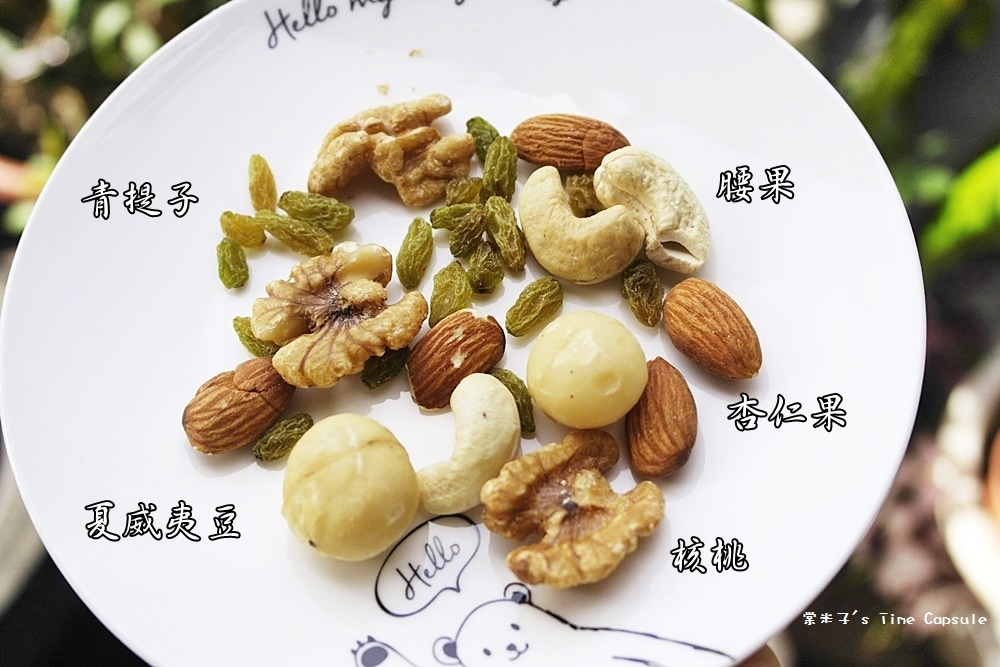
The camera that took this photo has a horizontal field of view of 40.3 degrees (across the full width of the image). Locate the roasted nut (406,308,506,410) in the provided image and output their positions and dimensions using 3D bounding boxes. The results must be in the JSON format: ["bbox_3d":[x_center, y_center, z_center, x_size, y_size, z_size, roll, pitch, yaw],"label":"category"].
[{"bbox_3d":[-0.008,0.005,0.249,0.021,0.009,0.014,-41,67,-16],"label":"roasted nut"}]

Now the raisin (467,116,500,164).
[{"bbox_3d":[-0.003,-0.038,0.274,0.006,0.005,0.013,-21,63,-7],"label":"raisin"}]

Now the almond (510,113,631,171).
[{"bbox_3d":[0.014,-0.037,0.264,0.024,0.008,0.012,8,63,8],"label":"almond"}]

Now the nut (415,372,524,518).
[{"bbox_3d":[-0.004,0.018,0.220,0.013,0.011,0.025,16,65,12],"label":"nut"}]

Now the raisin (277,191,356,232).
[{"bbox_3d":[-0.036,-0.024,0.268,0.016,0.005,0.006,19,65,13],"label":"raisin"}]

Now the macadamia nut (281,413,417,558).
[{"bbox_3d":[-0.025,0.026,0.232,0.023,0.022,0.025,-9,62,-1],"label":"macadamia nut"}]

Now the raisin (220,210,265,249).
[{"bbox_3d":[-0.049,-0.020,0.261,0.011,0.005,0.006,32,69,18],"label":"raisin"}]

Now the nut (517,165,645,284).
[{"bbox_3d":[0.012,-0.018,0.237,0.025,0.011,0.018,32,69,19],"label":"nut"}]

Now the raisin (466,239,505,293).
[{"bbox_3d":[-0.003,-0.012,0.253,0.006,0.005,0.011,-3,62,2],"label":"raisin"}]

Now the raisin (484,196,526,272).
[{"bbox_3d":[0.001,-0.018,0.239,0.005,0.006,0.016,-16,63,-4],"label":"raisin"}]

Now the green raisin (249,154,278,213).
[{"bbox_3d":[-0.048,-0.030,0.273,0.005,0.004,0.015,-14,63,-4],"label":"green raisin"}]

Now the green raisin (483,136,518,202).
[{"bbox_3d":[0.000,-0.030,0.245,0.006,0.006,0.014,6,63,7],"label":"green raisin"}]

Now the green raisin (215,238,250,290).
[{"bbox_3d":[-0.048,-0.013,0.241,0.005,0.005,0.010,-16,63,-4],"label":"green raisin"}]

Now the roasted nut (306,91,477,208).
[{"bbox_3d":[-0.021,-0.034,0.261,0.033,0.015,0.022,-26,64,-10],"label":"roasted nut"}]

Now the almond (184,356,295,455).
[{"bbox_3d":[-0.047,0.013,0.247,0.022,0.009,0.015,-34,65,-13],"label":"almond"}]

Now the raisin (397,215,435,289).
[{"bbox_3d":[-0.015,-0.014,0.240,0.006,0.006,0.014,6,63,8],"label":"raisin"}]

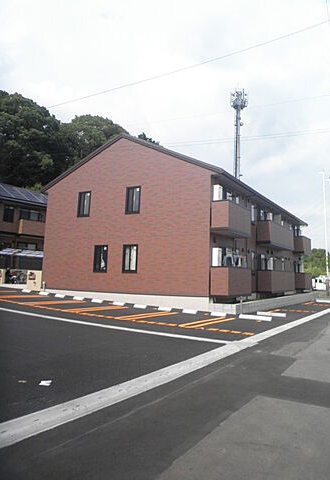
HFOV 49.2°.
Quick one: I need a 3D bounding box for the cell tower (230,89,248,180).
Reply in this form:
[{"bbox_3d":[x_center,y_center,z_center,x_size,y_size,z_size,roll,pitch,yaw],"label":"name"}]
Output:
[{"bbox_3d":[14.631,-11.098,71.776,3.580,40.000,3.580,-2,-7,32],"label":"cell tower"}]

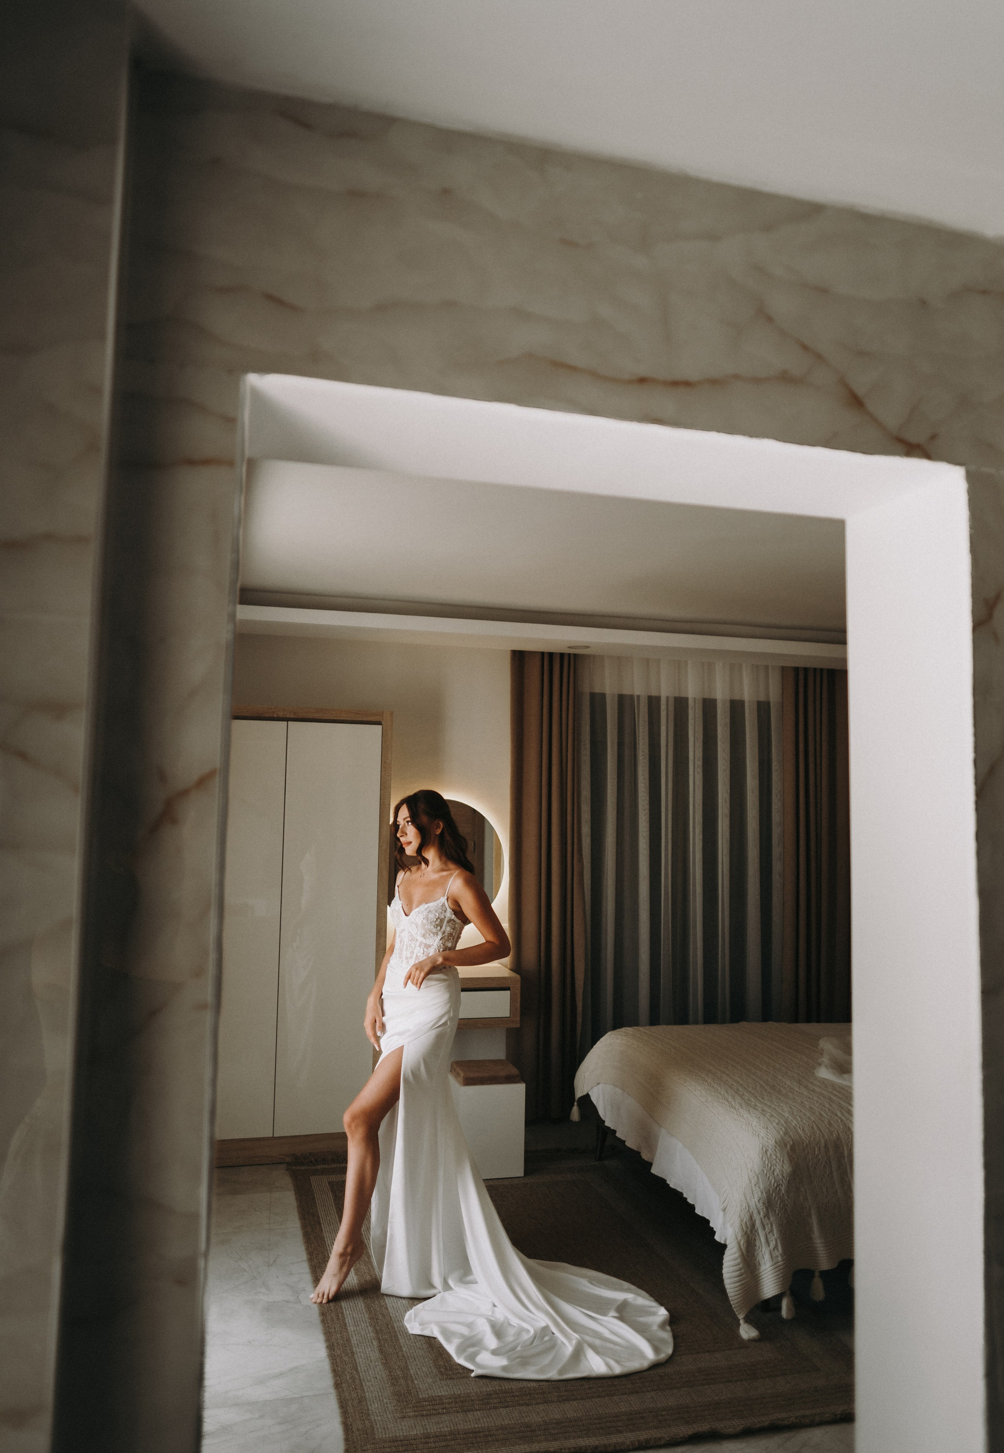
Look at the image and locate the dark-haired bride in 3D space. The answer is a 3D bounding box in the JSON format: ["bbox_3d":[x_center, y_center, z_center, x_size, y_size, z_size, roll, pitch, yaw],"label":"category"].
[{"bbox_3d":[0.033,1.052,3.368,1.083,1.672,0.852,-3,-6,40],"label":"dark-haired bride"}]

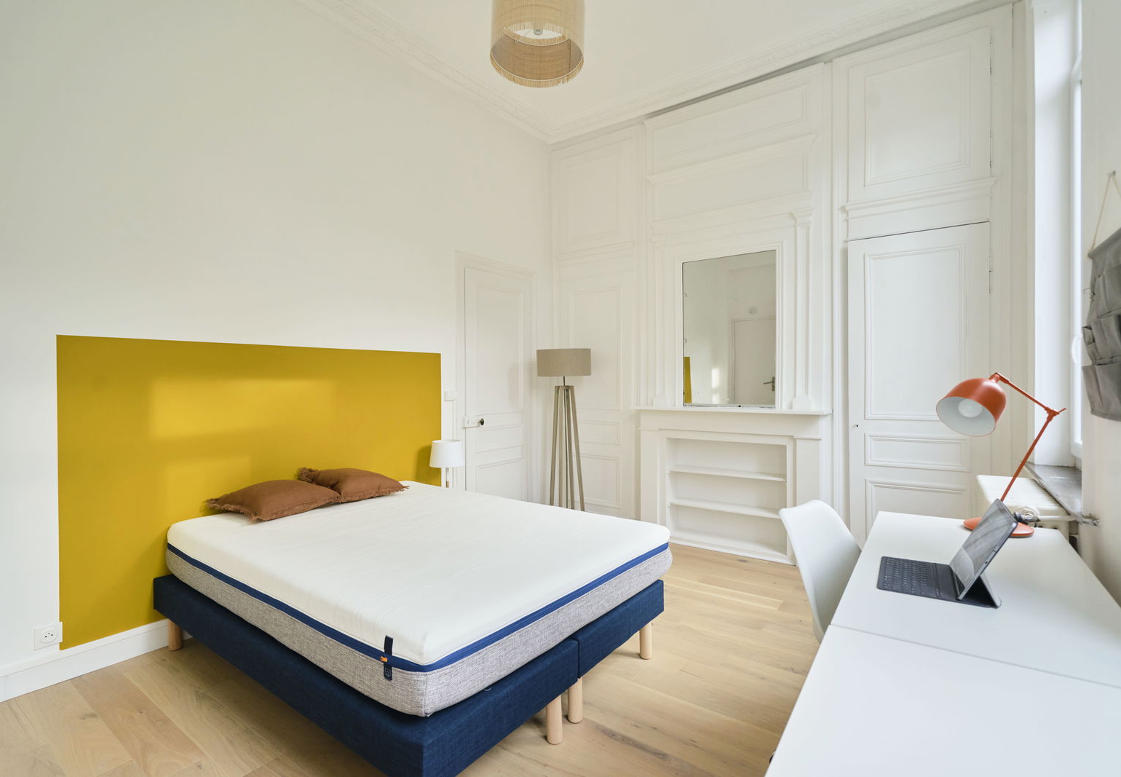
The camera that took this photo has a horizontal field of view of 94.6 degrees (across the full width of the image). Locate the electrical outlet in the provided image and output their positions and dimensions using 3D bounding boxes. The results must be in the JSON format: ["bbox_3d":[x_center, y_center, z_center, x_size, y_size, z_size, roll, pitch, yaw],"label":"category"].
[{"bbox_3d":[-2.149,1.042,2.175,0.014,0.085,0.084,-1,0,38],"label":"electrical outlet"}]

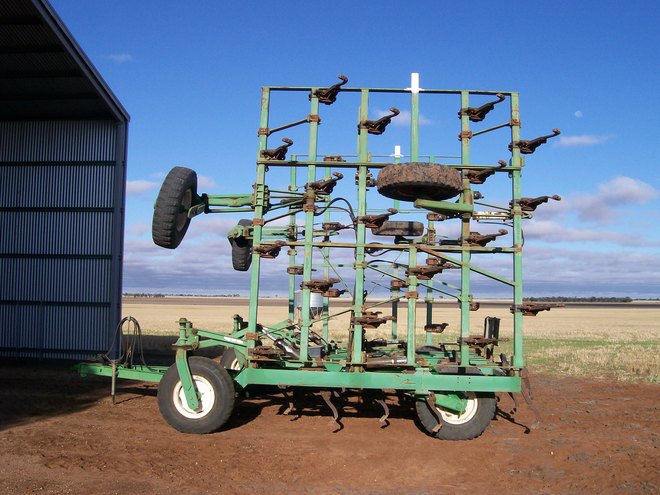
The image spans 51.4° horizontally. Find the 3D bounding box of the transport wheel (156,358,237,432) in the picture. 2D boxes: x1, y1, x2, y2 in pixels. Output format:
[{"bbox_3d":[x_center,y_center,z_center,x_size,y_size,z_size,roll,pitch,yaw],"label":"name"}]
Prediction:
[{"bbox_3d":[-1.410,1.564,7.266,0.820,0.820,0.230,0,-4,9],"label":"transport wheel"}]

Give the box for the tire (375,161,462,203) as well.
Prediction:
[{"bbox_3d":[0.871,-0.624,6.693,0.820,0.225,0.820,1,-10,9],"label":"tire"}]

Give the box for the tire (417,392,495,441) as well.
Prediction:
[{"bbox_3d":[1.281,1.569,7.034,0.820,0.820,0.230,0,-4,9],"label":"tire"}]

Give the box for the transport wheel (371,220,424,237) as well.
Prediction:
[{"bbox_3d":[1.074,-0.293,10.783,0.820,0.225,0.820,1,1,9],"label":"transport wheel"}]

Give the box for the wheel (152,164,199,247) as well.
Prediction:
[{"bbox_3d":[-1.515,-0.390,6.757,0.235,0.820,0.820,15,-4,2],"label":"wheel"}]

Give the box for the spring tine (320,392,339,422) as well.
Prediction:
[{"bbox_3d":[0.005,1.637,7.180,0.220,0.380,0.065,0,-4,9],"label":"spring tine"}]

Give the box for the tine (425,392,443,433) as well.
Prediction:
[{"bbox_3d":[1.025,1.620,6.800,0.200,0.420,0.065,0,-4,9],"label":"tine"}]

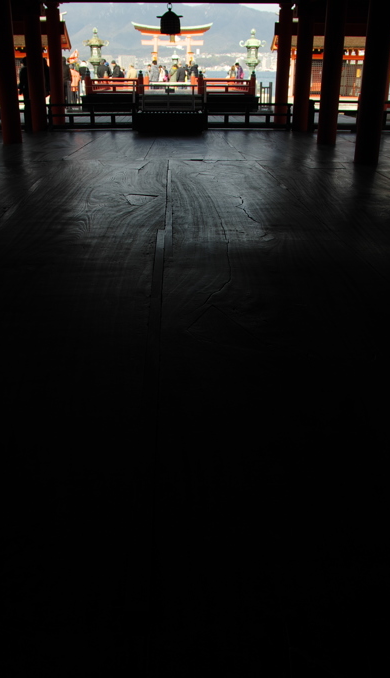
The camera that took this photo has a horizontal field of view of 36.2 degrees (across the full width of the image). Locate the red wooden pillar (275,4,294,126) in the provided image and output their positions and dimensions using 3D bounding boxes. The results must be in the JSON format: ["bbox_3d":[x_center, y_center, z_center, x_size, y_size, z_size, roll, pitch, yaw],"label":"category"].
[{"bbox_3d":[2.428,-7.409,16.192,0.370,2.970,0.370,0,24,-2],"label":"red wooden pillar"}]

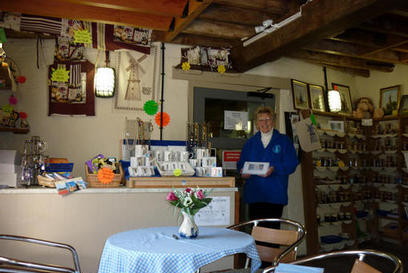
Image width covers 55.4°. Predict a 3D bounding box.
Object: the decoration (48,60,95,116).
[{"bbox_3d":[-1.279,-0.463,3.750,0.430,0.540,0.050,2,-4,-16],"label":"decoration"}]

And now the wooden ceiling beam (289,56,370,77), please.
[{"bbox_3d":[1.602,-0.901,5.000,1.470,0.110,0.130,4,-5,-33],"label":"wooden ceiling beam"}]

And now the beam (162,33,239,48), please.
[{"bbox_3d":[-0.038,-1.045,4.249,0.860,0.120,0.120,2,-4,-16],"label":"beam"}]

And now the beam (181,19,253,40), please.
[{"bbox_3d":[0.150,-1.143,4.160,0.860,0.160,0.080,2,-5,-18],"label":"beam"}]

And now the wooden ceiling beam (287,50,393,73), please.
[{"bbox_3d":[1.840,-0.980,5.060,1.620,0.160,0.100,2,-5,-18],"label":"wooden ceiling beam"}]

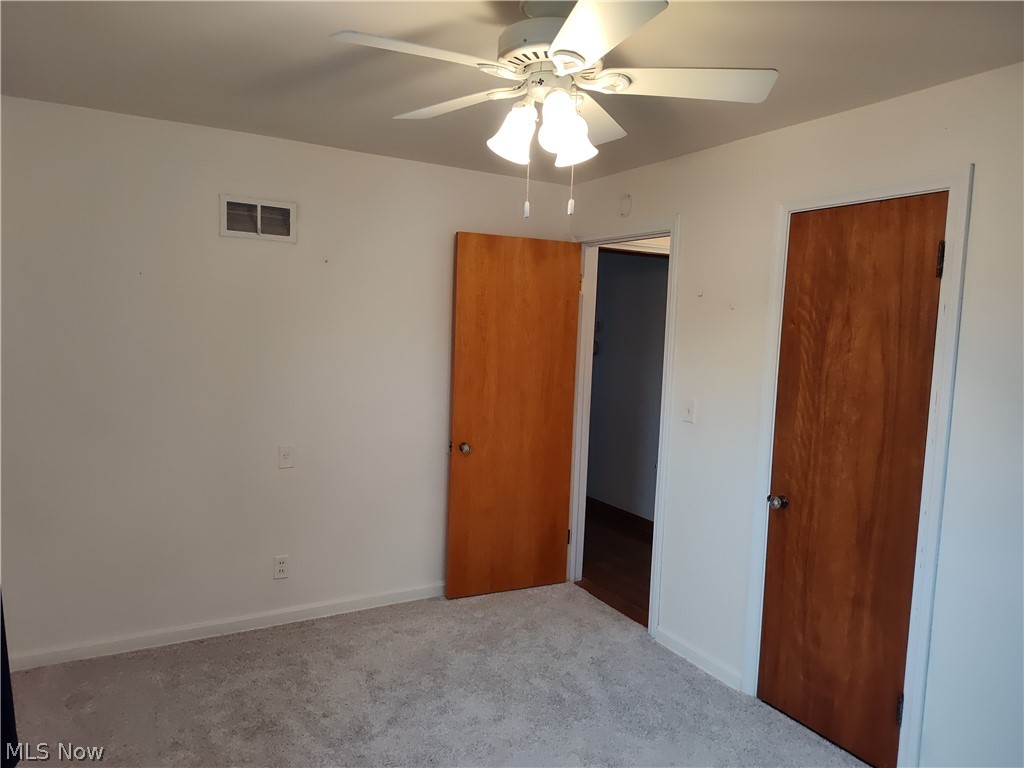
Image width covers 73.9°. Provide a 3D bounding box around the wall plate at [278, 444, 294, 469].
[{"bbox_3d":[-1.106,0.357,3.346,0.070,0.116,0.009,-1,6,-30],"label":"wall plate"}]

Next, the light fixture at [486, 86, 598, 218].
[{"bbox_3d":[0.109,-0.608,1.801,0.292,0.335,0.276,-1,6,-30],"label":"light fixture"}]

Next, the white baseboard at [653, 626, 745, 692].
[{"bbox_3d":[0.874,1.288,3.211,0.015,0.082,0.540,-1,6,-30],"label":"white baseboard"}]

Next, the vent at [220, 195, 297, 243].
[{"bbox_3d":[-1.205,-0.783,3.250,0.348,0.196,0.020,-1,6,-30],"label":"vent"}]

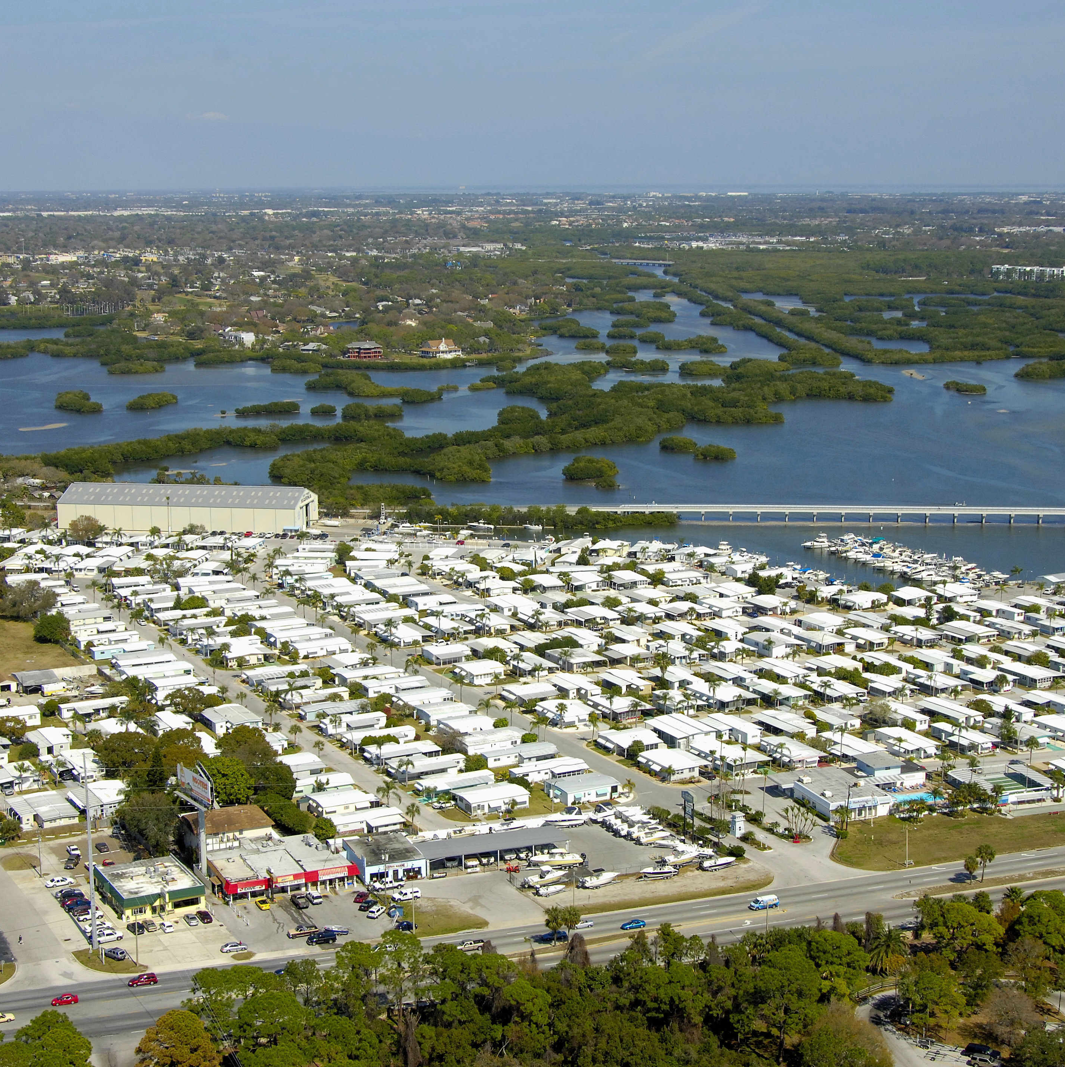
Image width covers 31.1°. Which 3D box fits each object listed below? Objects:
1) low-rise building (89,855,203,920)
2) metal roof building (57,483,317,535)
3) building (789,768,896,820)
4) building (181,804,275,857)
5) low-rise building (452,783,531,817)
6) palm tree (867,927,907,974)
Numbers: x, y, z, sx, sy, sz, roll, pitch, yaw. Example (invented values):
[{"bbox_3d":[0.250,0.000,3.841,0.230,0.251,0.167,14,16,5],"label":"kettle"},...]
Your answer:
[{"bbox_3d":[-72.230,66.610,361.120,15.170,4.320,19.560,-6,12,-28],"label":"low-rise building"},{"bbox_3d":[-134.050,-10.980,748.850,95.060,15.300,31.420,2,11,9],"label":"metal roof building"},{"bbox_3d":[65.700,56.460,413.310,14.530,4.060,20.890,-4,11,-20],"label":"building"},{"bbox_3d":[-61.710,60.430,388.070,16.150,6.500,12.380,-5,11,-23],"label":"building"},{"bbox_3d":[-9.110,57.160,413.030,13.900,3.370,9.880,-6,12,-28],"label":"low-rise building"},{"bbox_3d":[60.100,71.080,324.200,7.000,8.000,7.000,0,11,0],"label":"palm tree"}]

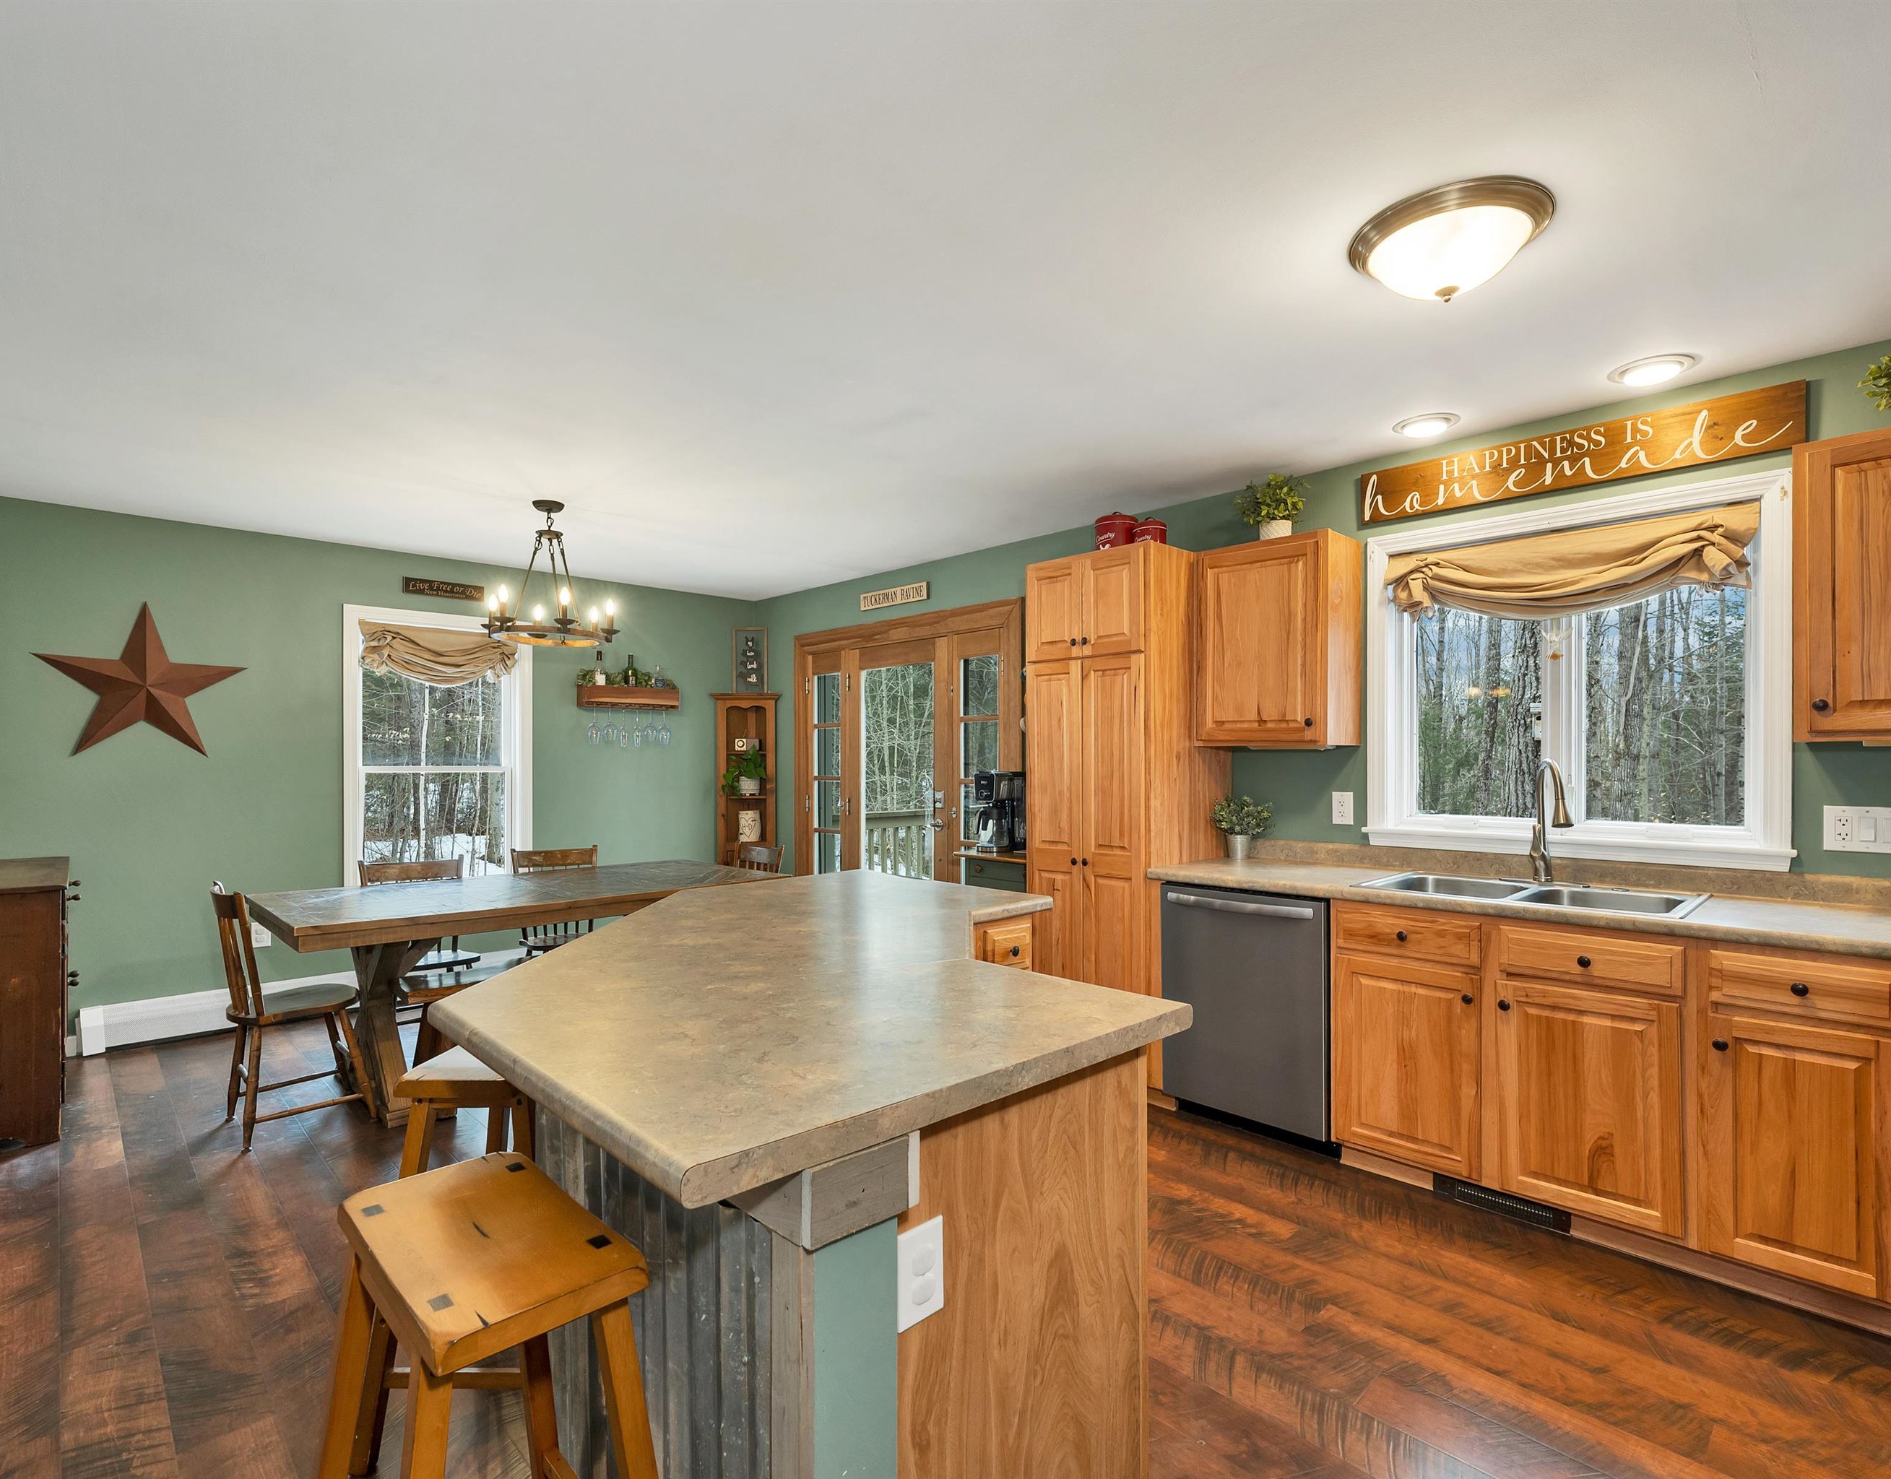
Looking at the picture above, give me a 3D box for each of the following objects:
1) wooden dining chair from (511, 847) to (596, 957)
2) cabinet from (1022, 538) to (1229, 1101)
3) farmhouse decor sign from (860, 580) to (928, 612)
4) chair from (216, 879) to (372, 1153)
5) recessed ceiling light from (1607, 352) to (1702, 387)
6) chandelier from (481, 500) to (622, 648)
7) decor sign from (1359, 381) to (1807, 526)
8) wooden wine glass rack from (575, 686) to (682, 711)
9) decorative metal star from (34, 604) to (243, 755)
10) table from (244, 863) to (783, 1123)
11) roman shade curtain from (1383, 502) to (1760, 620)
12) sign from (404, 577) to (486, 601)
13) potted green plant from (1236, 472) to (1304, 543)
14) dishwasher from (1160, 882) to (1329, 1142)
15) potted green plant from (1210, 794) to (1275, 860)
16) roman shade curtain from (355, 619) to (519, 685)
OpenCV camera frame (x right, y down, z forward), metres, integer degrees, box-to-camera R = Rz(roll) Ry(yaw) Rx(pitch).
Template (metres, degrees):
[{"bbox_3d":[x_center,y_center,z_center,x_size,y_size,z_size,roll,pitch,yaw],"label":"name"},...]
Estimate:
[{"bbox_3d":[-1.877,0.984,4.301,0.420,0.880,0.480,1,-1,-39],"label":"wooden dining chair"},{"bbox_3d":[0.764,0.339,3.646,0.590,2.137,0.640,-1,-1,44],"label":"cabinet"},{"bbox_3d":[-0.315,-0.859,5.209,0.590,0.098,0.020,-1,-1,44],"label":"farmhouse decor sign"},{"bbox_3d":[-2.369,0.955,3.138,0.415,0.870,0.445,-1,-1,45],"label":"chair"},{"bbox_3d":[2.060,-1.065,2.513,0.213,0.030,0.213,-1,-1,44],"label":"recessed ceiling light"},{"bbox_3d":[-1.753,-0.740,3.863,0.570,0.610,0.570,-1,-1,44],"label":"chandelier"},{"bbox_3d":[2.035,-0.927,2.892,1.210,0.188,0.020,-1,-1,44],"label":"decor sign"},{"bbox_3d":[-2.057,-0.265,5.621,0.125,0.138,0.630,-1,-1,44],"label":"wooden wine glass rack"},{"bbox_3d":[-3.684,-0.273,3.981,0.085,0.710,0.735,-1,-1,45],"label":"decorative metal star"},{"bbox_3d":[-1.801,1.029,3.807,0.960,0.765,1.880,-1,-1,45],"label":"table"},{"bbox_3d":[1.990,-0.545,2.852,1.020,0.290,0.090,-1,-1,44],"label":"roman shade curtain"},{"bbox_3d":[-2.836,-0.849,4.894,0.020,0.085,0.410,-1,-1,45],"label":"sign"},{"bbox_3d":[1.280,-0.890,3.408,0.270,0.290,0.250,-1,-1,44],"label":"potted green plant"},{"bbox_3d":[1.216,0.965,3.176,0.600,0.860,0.620,-1,-1,44],"label":"dishwasher"},{"bbox_3d":[1.184,0.355,3.466,0.240,0.255,0.240,-1,-1,45],"label":"potted green plant"},{"bbox_3d":[-2.845,-0.468,4.890,0.080,0.335,0.800,-1,-1,45],"label":"roman shade curtain"}]

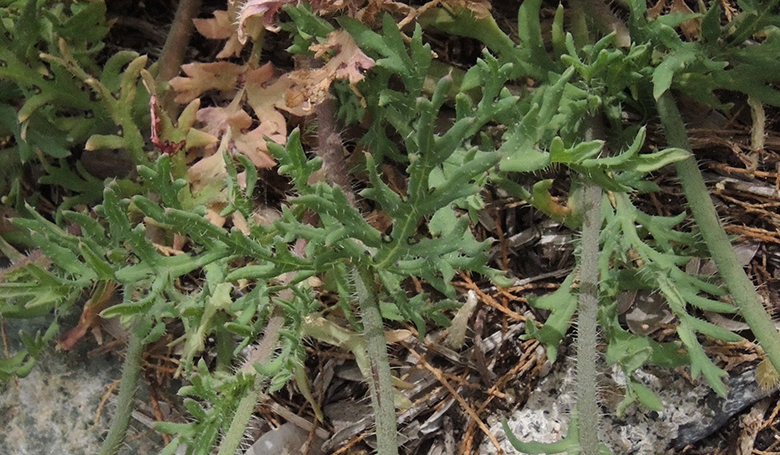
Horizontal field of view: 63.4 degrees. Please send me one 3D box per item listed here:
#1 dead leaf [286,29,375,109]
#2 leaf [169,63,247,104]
[{"bbox_3d":[-0.045,-0.120,0.480,0.070,0.028,0.036,-33,54,-28],"label":"dead leaf"},{"bbox_3d":[-0.145,-0.114,0.500,0.058,0.018,0.034,0,46,0],"label":"leaf"}]

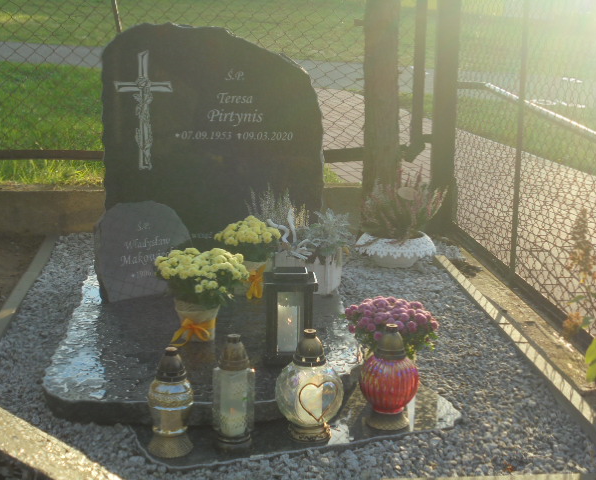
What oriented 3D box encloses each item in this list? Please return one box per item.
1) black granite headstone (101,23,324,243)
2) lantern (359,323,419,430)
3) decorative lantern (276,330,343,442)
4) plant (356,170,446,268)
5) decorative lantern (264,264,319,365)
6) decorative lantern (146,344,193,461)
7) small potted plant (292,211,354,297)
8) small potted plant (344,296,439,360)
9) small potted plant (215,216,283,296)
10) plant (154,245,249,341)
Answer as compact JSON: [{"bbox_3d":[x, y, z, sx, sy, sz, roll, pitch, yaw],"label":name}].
[{"bbox_3d":[-0.353,-0.428,4.376,0.915,0.964,0.100,0,13,0],"label":"black granite headstone"},{"bbox_3d":[0.250,0.362,2.794,0.161,0.277,0.161,0,13,0],"label":"lantern"},{"bbox_3d":[0.031,0.374,2.717,0.174,0.289,0.174,0,13,0],"label":"decorative lantern"},{"bbox_3d":[0.450,-0.106,4.632,0.403,0.423,0.403,0,13,0],"label":"plant"},{"bbox_3d":[-0.022,0.223,3.101,0.154,0.271,0.154,1,13,4],"label":"decorative lantern"},{"bbox_3d":[-0.325,0.402,2.632,0.117,0.272,0.117,0,13,0],"label":"decorative lantern"},{"bbox_3d":[0.083,0.032,3.865,0.210,0.298,0.170,6,14,24],"label":"small potted plant"},{"bbox_3d":[0.282,0.314,3.093,0.281,0.296,0.281,0,13,0],"label":"small potted plant"},{"bbox_3d":[-0.179,0.052,3.790,0.245,0.293,0.245,0,13,0],"label":"small potted plant"},{"bbox_3d":[-0.317,0.164,3.302,0.297,0.295,0.297,0,13,0],"label":"plant"}]

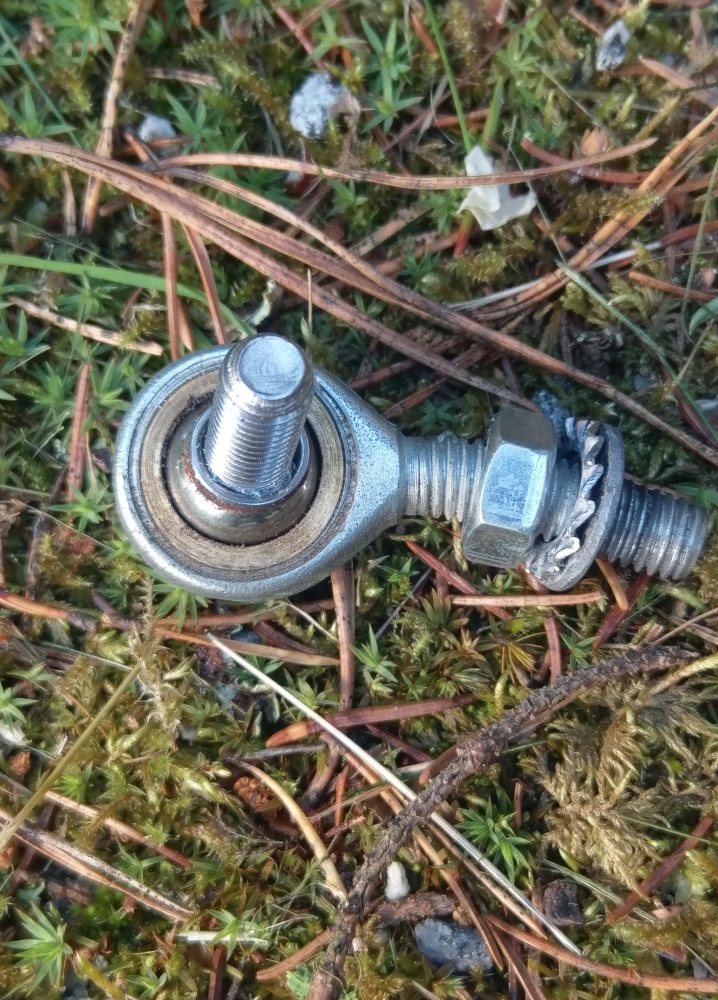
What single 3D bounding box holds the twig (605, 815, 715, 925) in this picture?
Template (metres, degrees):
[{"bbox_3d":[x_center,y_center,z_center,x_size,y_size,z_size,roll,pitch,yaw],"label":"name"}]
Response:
[{"bbox_3d":[0.024,0.029,0.059,0.012,0.001,0.001,-44,88,-2],"label":"twig"}]

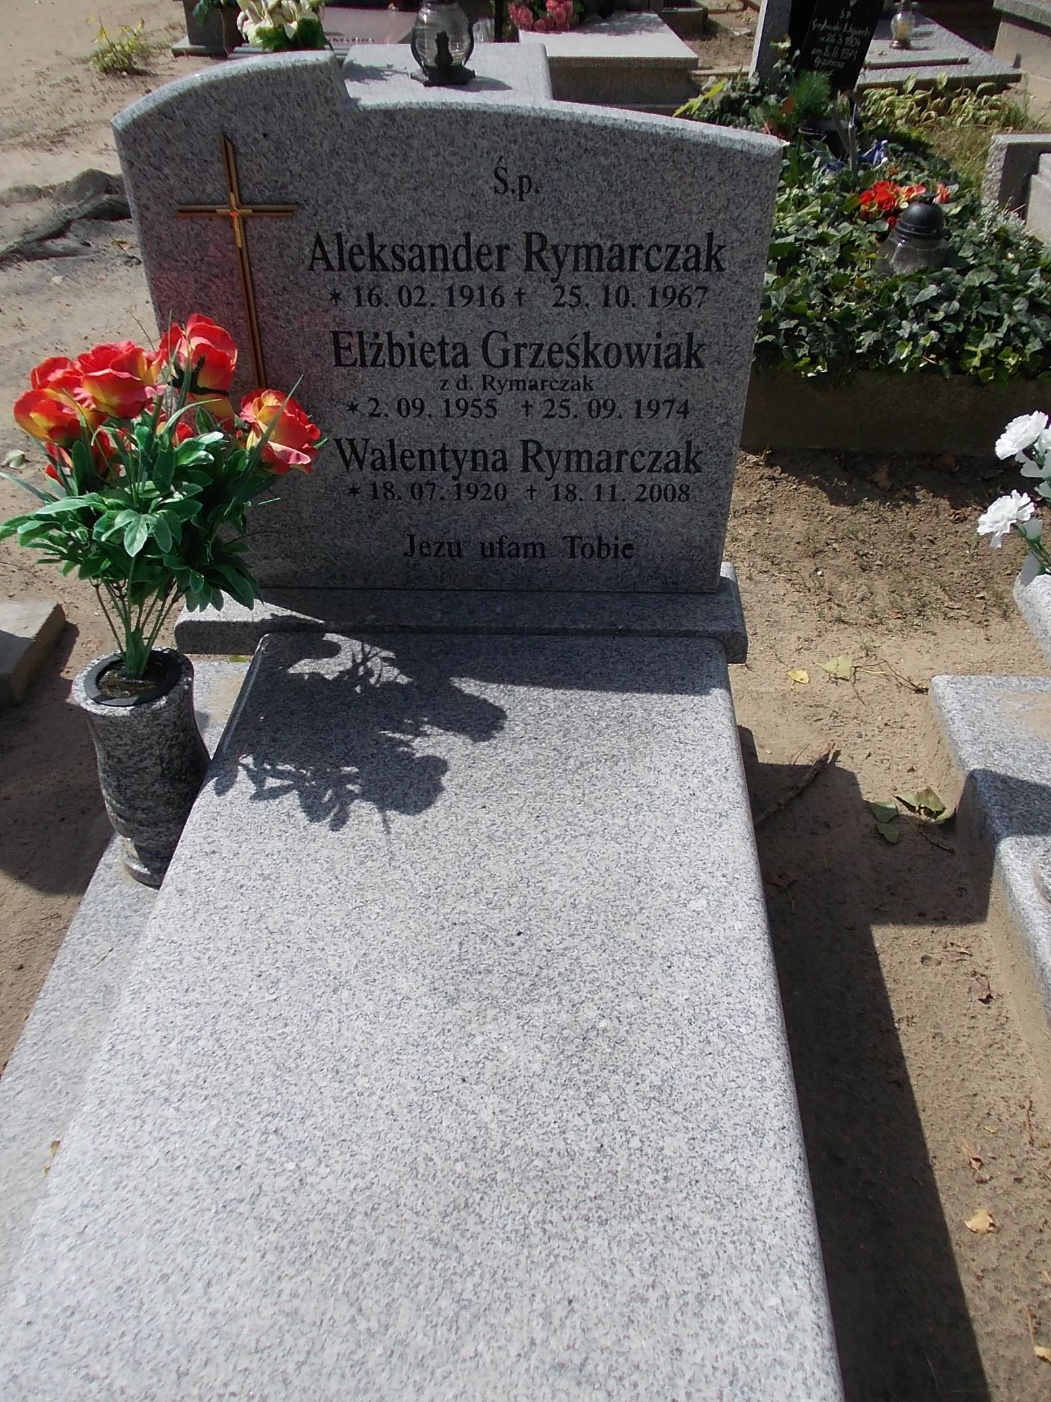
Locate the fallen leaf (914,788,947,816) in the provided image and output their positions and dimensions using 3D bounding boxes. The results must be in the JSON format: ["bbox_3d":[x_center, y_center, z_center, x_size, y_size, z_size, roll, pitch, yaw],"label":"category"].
[{"bbox_3d":[0.693,0.172,1.943,0.056,0.022,0.060,1,39,3],"label":"fallen leaf"}]

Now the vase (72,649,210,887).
[{"bbox_3d":[-0.510,0.092,1.579,0.166,0.313,0.166,1,39,3],"label":"vase"}]

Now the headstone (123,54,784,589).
[{"bbox_3d":[-0.098,-0.511,1.658,0.871,0.754,0.075,1,34,3],"label":"headstone"}]

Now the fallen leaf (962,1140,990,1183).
[{"bbox_3d":[0.571,0.585,1.441,0.028,0.012,0.060,-20,42,-22],"label":"fallen leaf"}]

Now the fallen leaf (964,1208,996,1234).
[{"bbox_3d":[0.554,0.633,1.381,0.038,0.012,0.033,1,39,3],"label":"fallen leaf"}]

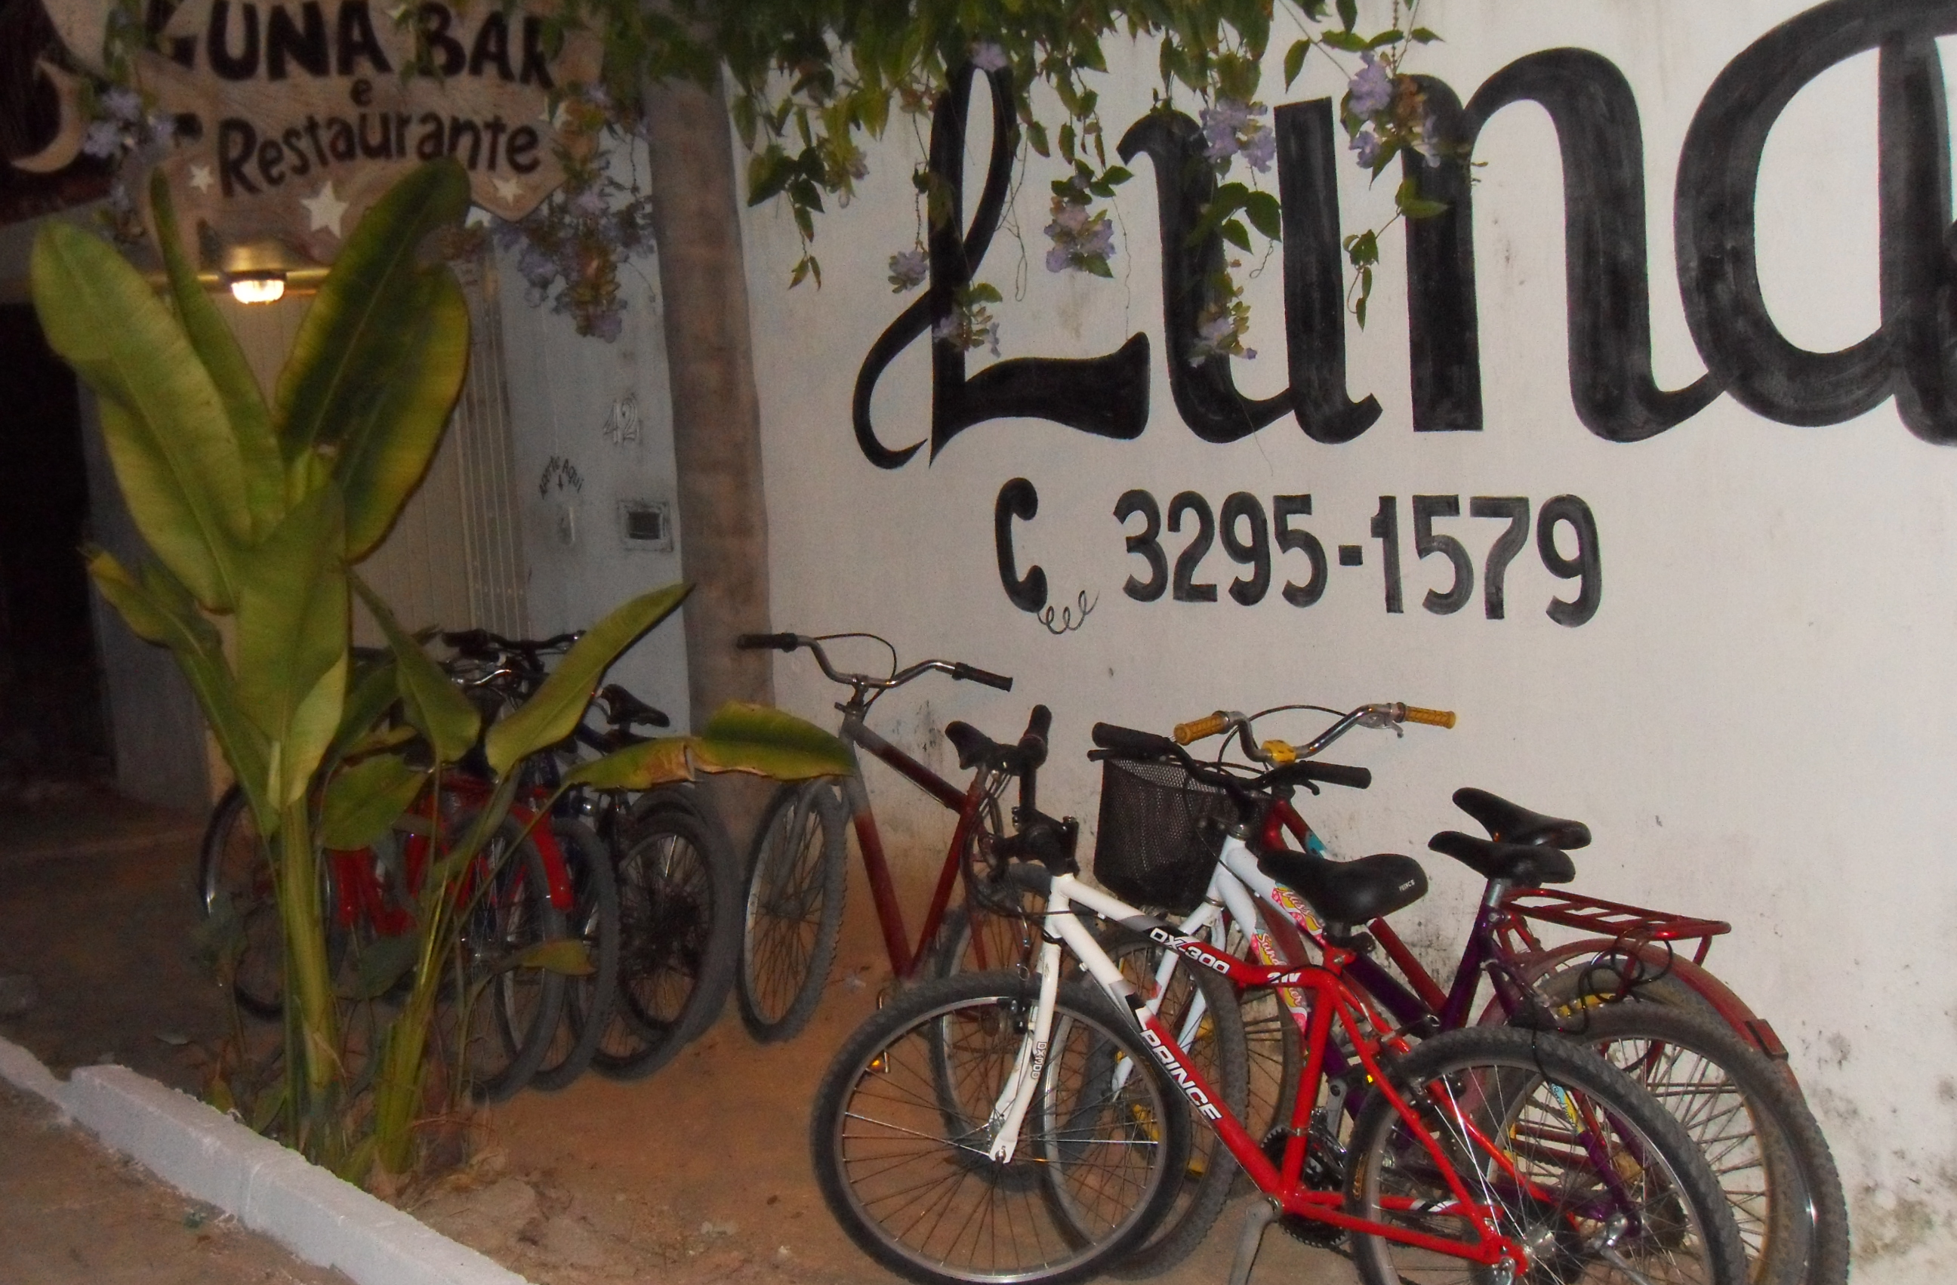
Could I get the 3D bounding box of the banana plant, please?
[{"bbox_3d":[-1.110,0.039,5.000,1.580,2.040,1.200,-4,7,-6],"label":"banana plant"}]

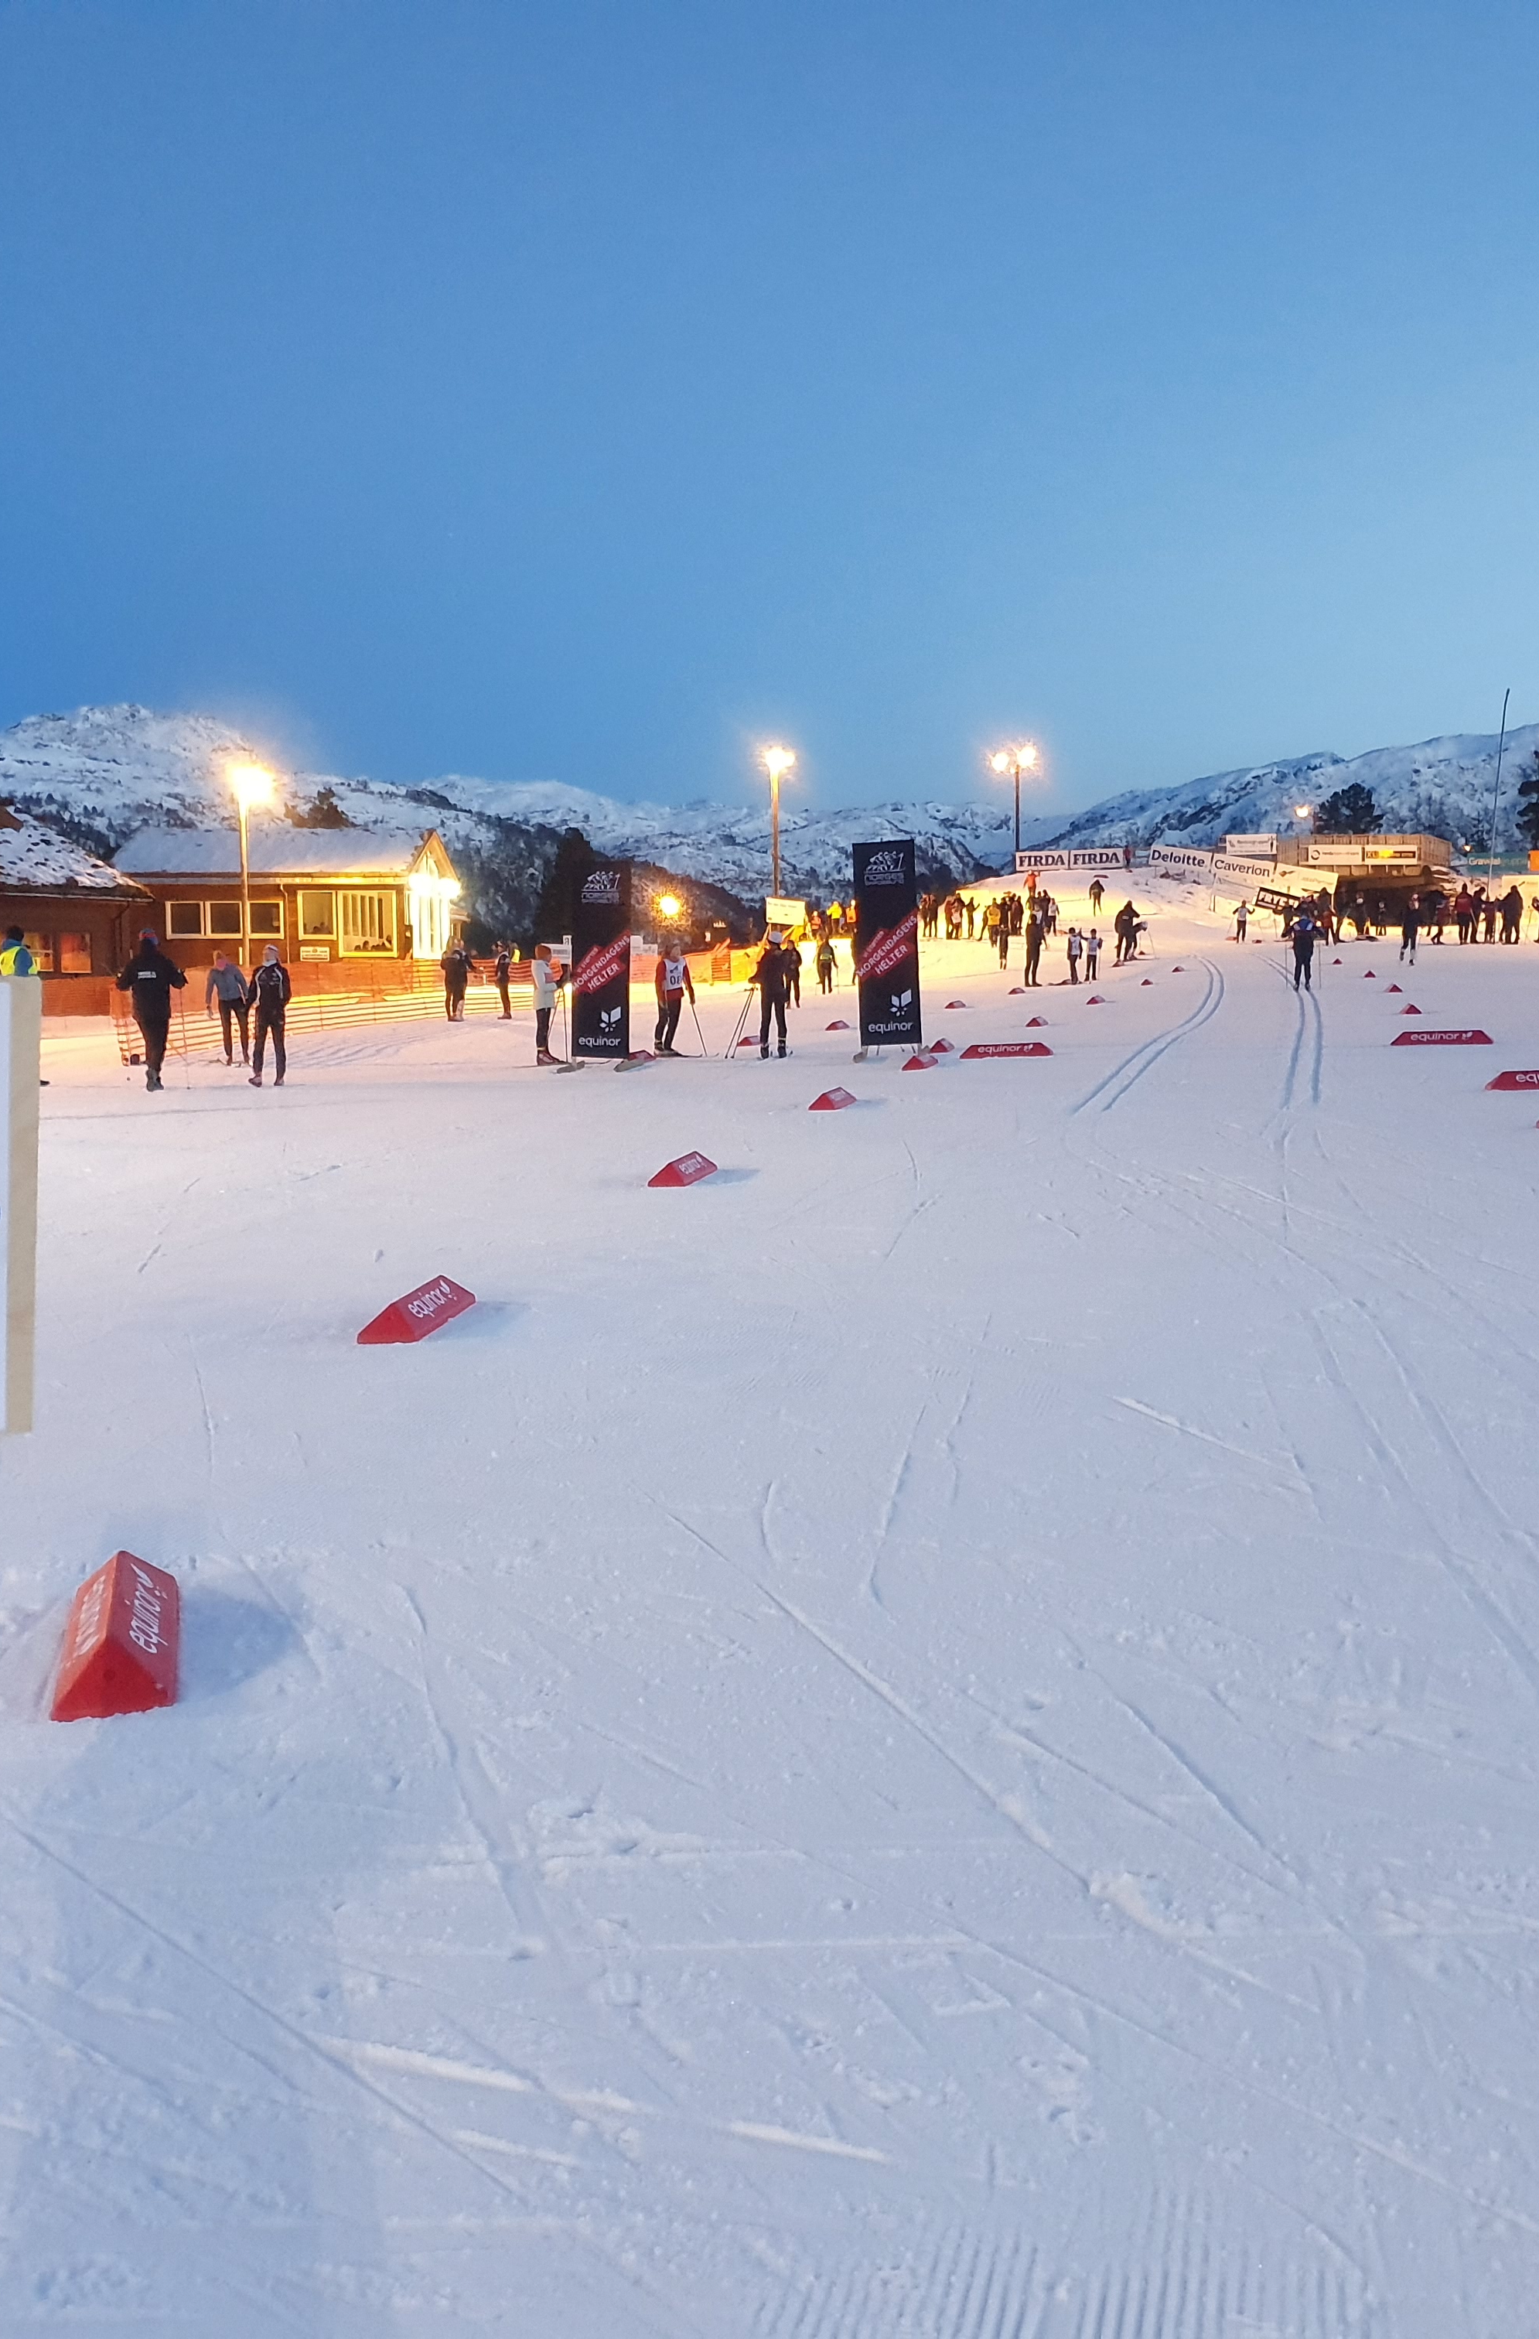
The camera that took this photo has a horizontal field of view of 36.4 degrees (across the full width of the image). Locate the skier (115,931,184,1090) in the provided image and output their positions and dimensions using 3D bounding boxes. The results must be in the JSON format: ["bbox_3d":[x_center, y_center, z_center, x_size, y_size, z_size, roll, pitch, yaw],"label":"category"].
[{"bbox_3d":[-7.333,-1.887,27.700,0.750,1.870,0.550,0,5,0],"label":"skier"}]

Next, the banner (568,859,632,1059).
[{"bbox_3d":[-2.132,-2.657,29.700,0.760,2.570,0.250,1,5,12],"label":"banner"}]

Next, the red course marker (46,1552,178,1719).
[{"bbox_3d":[-1.614,1.131,5.800,0.285,0.150,1.170,-4,6,-13],"label":"red course marker"}]

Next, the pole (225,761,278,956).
[{"bbox_3d":[-15.618,-8.519,70.000,0.900,7.100,0.400,2,6,25],"label":"pole"}]

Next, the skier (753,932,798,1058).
[{"bbox_3d":[0.077,-2.240,29.700,0.580,1.600,0.500,1,5,18],"label":"skier"}]

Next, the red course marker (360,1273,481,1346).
[{"bbox_3d":[-1.605,0.649,10.750,0.285,0.150,1.170,-2,6,6],"label":"red course marker"}]

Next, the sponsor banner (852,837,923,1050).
[{"bbox_3d":[1.614,-3.079,32.000,0.860,2.920,0.150,-1,6,9],"label":"sponsor banner"}]

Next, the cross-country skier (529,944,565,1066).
[{"bbox_3d":[-2.868,-2.143,30.300,0.520,1.580,0.480,0,5,6],"label":"cross-country skier"}]

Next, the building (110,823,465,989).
[{"bbox_3d":[-14.750,-8.050,72.800,9.000,5.000,8.000,-1,6,-2],"label":"building"}]

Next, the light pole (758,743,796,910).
[{"bbox_3d":[0.221,-11.980,85.000,1.100,6.900,0.600,0,6,11],"label":"light pole"}]

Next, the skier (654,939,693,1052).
[{"bbox_3d":[-1.274,-2.319,31.400,0.530,1.540,0.460,-3,6,-30],"label":"skier"}]

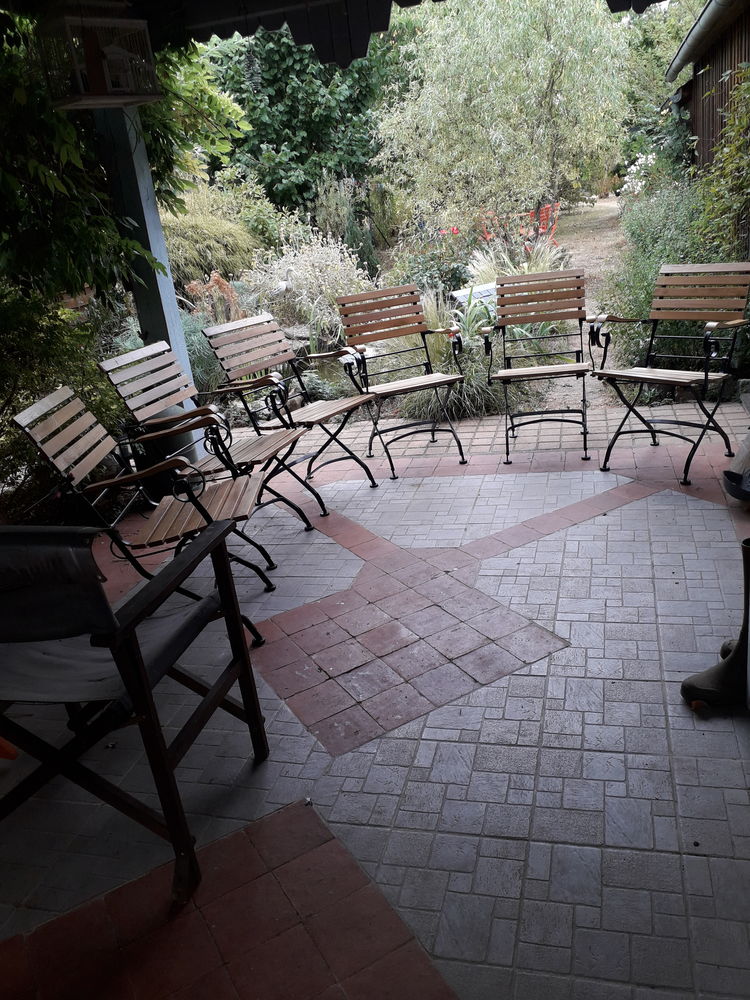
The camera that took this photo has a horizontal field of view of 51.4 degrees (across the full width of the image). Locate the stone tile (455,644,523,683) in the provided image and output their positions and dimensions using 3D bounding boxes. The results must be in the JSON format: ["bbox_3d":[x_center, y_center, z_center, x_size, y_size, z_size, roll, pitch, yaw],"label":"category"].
[{"bbox_3d":[0.351,0.505,2.385,0.163,0.020,0.163,-18,23,-25],"label":"stone tile"}]

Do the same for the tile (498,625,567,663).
[{"bbox_3d":[0.482,0.450,2.413,0.160,0.020,0.160,-18,23,-26],"label":"tile"}]

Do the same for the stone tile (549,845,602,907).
[{"bbox_3d":[0.419,0.786,1.621,0.097,0.020,0.146,-2,22,16],"label":"stone tile"}]

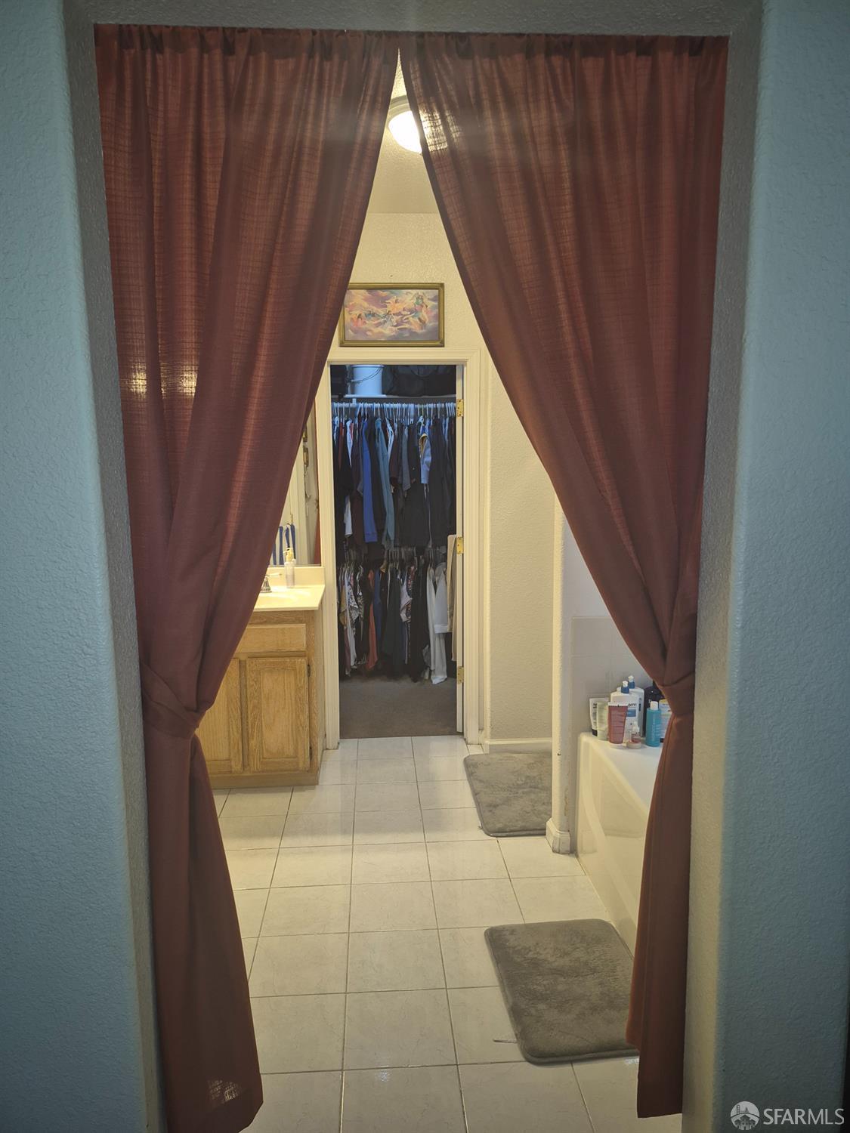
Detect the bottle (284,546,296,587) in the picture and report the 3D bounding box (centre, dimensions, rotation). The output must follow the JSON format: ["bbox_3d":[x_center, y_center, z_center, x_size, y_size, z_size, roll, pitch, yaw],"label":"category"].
[{"bbox_3d":[-0.708,0.004,3.940,0.058,0.207,0.056,-1,7,0],"label":"bottle"}]

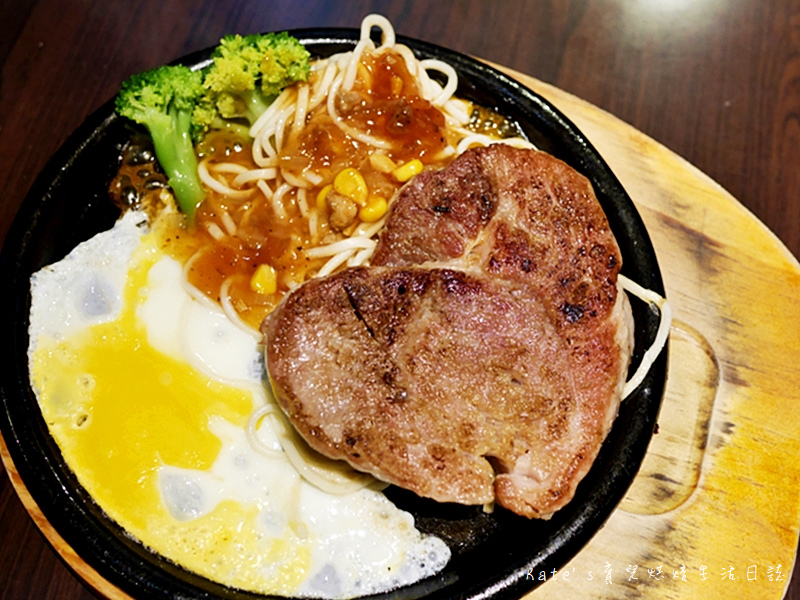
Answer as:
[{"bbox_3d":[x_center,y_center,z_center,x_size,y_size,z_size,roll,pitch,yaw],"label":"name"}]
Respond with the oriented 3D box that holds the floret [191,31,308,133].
[{"bbox_3d":[-0.054,-0.079,0.342,0.043,0.036,0.044,-5,91,-8],"label":"floret"}]

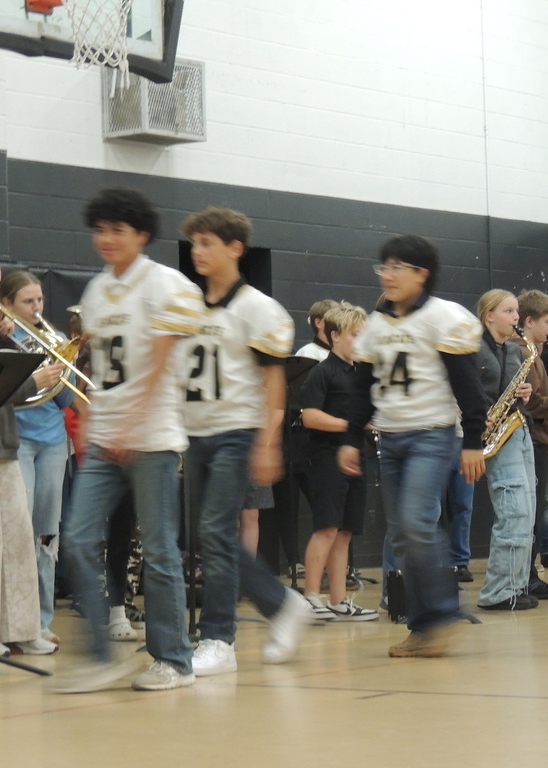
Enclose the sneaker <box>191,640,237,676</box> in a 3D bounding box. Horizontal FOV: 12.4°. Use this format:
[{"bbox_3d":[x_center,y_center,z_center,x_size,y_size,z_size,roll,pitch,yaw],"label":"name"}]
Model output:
[{"bbox_3d":[-0.251,0.993,9.154,0.105,0.125,0.285,-3,-2,36],"label":"sneaker"}]

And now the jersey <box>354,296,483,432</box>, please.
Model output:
[{"bbox_3d":[0.567,-0.076,9.858,0.470,0.540,0.270,-3,-3,41],"label":"jersey"}]

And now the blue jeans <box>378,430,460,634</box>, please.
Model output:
[{"bbox_3d":[0.573,0.550,9.836,0.320,0.820,0.340,-3,-3,41],"label":"blue jeans"}]

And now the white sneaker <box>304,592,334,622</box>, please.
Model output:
[{"bbox_3d":[0.263,1.069,11.972,0.265,0.105,0.100,-3,-2,29],"label":"white sneaker"}]

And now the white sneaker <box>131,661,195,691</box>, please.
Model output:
[{"bbox_3d":[-0.372,0.964,8.442,0.105,0.110,0.285,-3,-2,37],"label":"white sneaker"}]

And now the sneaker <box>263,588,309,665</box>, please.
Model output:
[{"bbox_3d":[0.038,0.916,9.585,0.105,0.280,0.125,-3,-42,36],"label":"sneaker"}]

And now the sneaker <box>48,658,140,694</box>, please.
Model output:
[{"bbox_3d":[-0.615,0.973,8.585,0.105,0.115,0.285,-3,8,36],"label":"sneaker"}]

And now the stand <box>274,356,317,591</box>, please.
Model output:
[{"bbox_3d":[0.102,0.542,13.889,0.430,1.340,0.510,-3,-2,37],"label":"stand"}]

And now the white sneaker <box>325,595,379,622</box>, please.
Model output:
[{"bbox_3d":[0.374,1.083,12.078,0.255,0.110,0.100,-2,-2,13],"label":"white sneaker"}]

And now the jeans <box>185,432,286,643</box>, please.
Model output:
[{"bbox_3d":[-0.165,0.571,9.536,0.360,0.840,0.540,-3,-2,36],"label":"jeans"}]

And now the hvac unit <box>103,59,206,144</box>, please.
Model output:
[{"bbox_3d":[-0.752,-1.794,15.900,0.330,0.510,0.620,-3,-2,37],"label":"hvac unit"}]

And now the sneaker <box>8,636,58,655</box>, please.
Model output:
[{"bbox_3d":[-0.991,1.045,10.182,0.250,0.100,0.095,-3,-2,29],"label":"sneaker"}]

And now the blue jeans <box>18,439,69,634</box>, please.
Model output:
[{"bbox_3d":[-1.031,0.613,10.697,0.280,0.900,0.360,-3,-2,37],"label":"blue jeans"}]

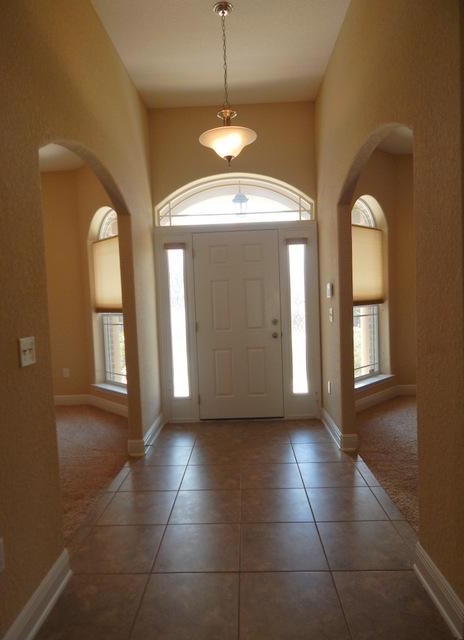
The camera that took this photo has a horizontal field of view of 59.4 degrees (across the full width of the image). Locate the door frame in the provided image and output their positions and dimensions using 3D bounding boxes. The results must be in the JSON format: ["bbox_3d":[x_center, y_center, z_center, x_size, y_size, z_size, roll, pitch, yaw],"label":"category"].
[{"bbox_3d":[0.080,0.033,4.456,1.730,2.133,0.130,-2,3,2],"label":"door frame"}]

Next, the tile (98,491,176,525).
[{"bbox_3d":[-0.595,1.214,2.635,0.431,0.010,0.431,-2,3,2],"label":"tile"}]

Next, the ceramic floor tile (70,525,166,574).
[{"bbox_3d":[-0.608,1.235,2.201,0.431,0.010,0.431,-2,3,2],"label":"ceramic floor tile"}]

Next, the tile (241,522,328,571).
[{"bbox_3d":[0.264,1.211,2.186,0.433,0.012,0.430,-2,3,2],"label":"tile"}]

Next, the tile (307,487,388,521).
[{"bbox_3d":[0.709,1.169,2.595,0.431,0.010,0.431,-2,3,2],"label":"tile"}]

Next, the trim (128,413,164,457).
[{"bbox_3d":[-0.807,1.084,3.981,0.150,0.137,0.945,-2,3,2],"label":"trim"}]

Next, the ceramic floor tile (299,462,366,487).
[{"bbox_3d":[0.728,1.151,3.030,0.433,0.012,0.430,-2,3,2],"label":"ceramic floor tile"}]

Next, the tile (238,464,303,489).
[{"bbox_3d":[0.287,1.164,3.042,0.431,0.010,0.431,-2,3,2],"label":"tile"}]

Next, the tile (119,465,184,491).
[{"bbox_3d":[-0.582,1.194,3.069,0.431,0.010,0.431,-2,3,2],"label":"tile"}]

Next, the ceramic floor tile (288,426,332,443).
[{"bbox_3d":[0.747,1.107,3.897,0.431,0.010,0.431,-2,3,2],"label":"ceramic floor tile"}]

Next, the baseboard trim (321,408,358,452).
[{"bbox_3d":[1.019,1.024,3.950,0.140,0.133,0.970,-2,3,2],"label":"baseboard trim"}]

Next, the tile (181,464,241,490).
[{"bbox_3d":[-0.145,1.181,3.060,0.433,0.012,0.430,-2,3,2],"label":"tile"}]

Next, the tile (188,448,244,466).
[{"bbox_3d":[-0.131,1.159,3.490,0.433,0.012,0.430,-2,3,2],"label":"tile"}]

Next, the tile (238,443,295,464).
[{"bbox_3d":[0.305,1.143,3.475,0.433,0.012,0.430,-2,3,2],"label":"tile"}]

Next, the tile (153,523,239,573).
[{"bbox_3d":[-0.172,1.226,2.200,0.433,0.012,0.430,-2,3,2],"label":"tile"}]

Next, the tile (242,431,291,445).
[{"bbox_3d":[0.319,1.121,3.905,0.433,0.012,0.430,-2,3,2],"label":"tile"}]

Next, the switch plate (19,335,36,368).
[{"bbox_3d":[-0.849,0.129,1.689,0.008,0.116,0.115,-2,3,2],"label":"switch plate"}]

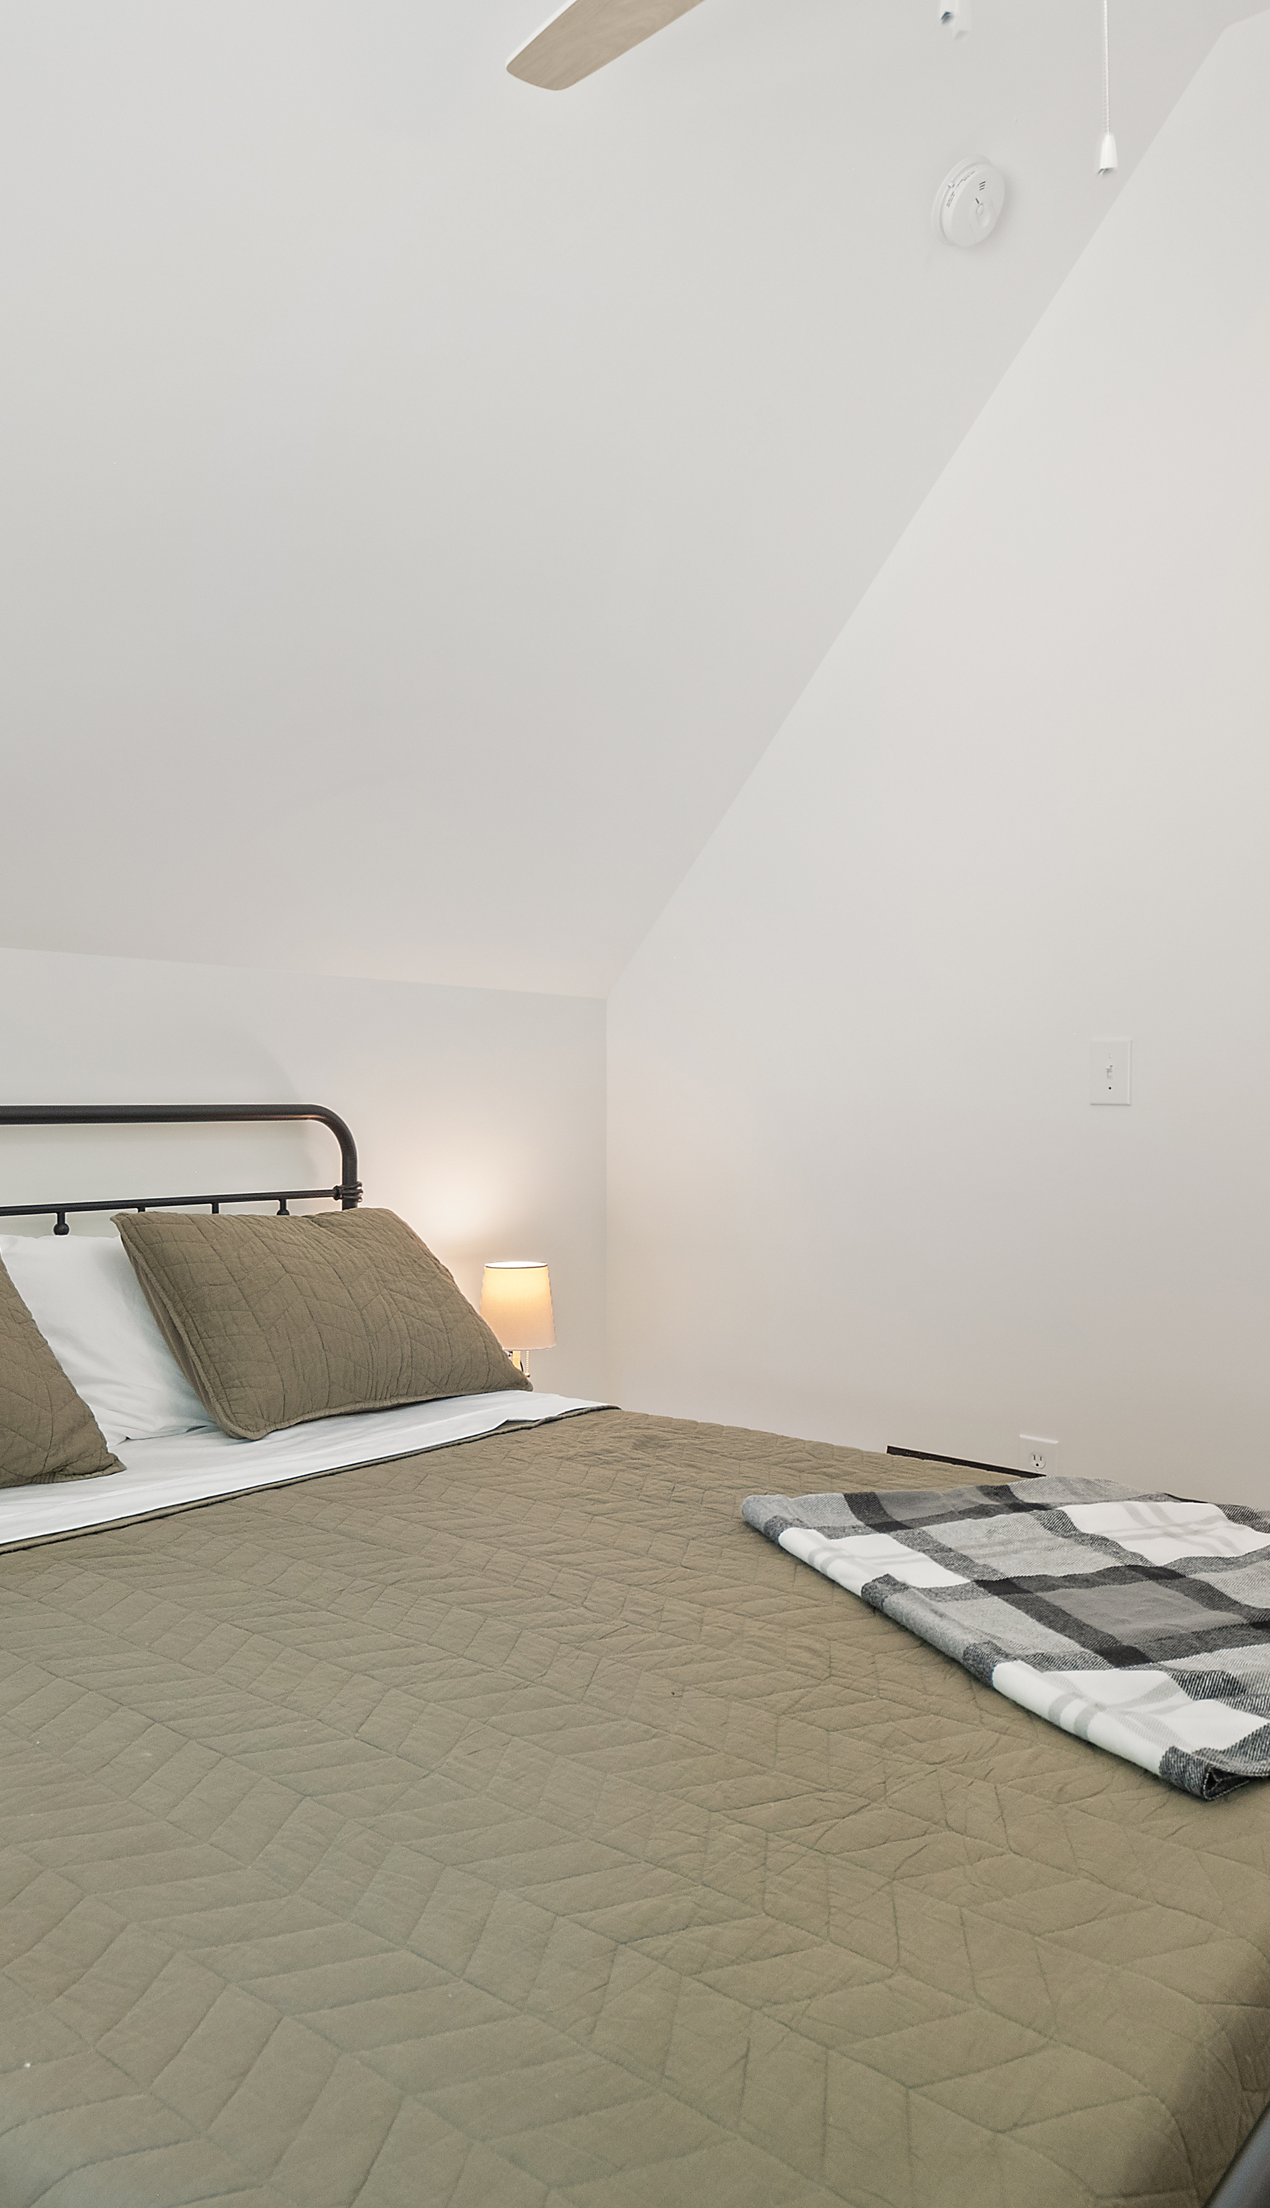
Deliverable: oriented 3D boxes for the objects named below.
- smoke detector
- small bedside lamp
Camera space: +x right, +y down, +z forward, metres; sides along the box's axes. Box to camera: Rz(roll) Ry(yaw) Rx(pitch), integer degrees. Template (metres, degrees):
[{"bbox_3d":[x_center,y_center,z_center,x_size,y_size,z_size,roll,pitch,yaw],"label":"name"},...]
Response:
[{"bbox_3d":[0.616,-1.619,2.456,0.135,0.135,0.045,0,40,-48],"label":"smoke detector"},{"bbox_3d":[-0.255,0.500,2.934,0.165,0.310,0.165,0,0,0],"label":"small bedside lamp"}]

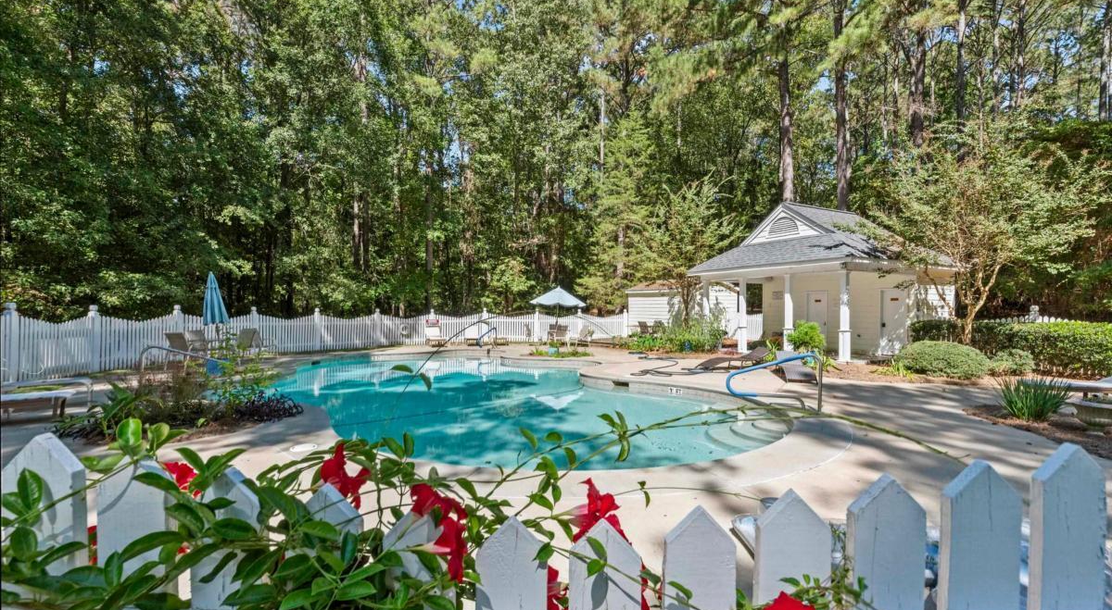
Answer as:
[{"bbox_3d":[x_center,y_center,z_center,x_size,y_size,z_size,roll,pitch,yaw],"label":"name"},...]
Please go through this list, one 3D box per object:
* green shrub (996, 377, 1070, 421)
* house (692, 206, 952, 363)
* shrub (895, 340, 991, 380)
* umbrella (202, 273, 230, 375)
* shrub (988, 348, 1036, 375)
[{"bbox_3d":[6.709,1.272,6.936,0.820,0.600,0.780,-1,-1,44],"label":"green shrub"},{"bbox_3d":[8.989,-0.850,16.954,6.323,5.010,5.939,0,-1,-27],"label":"house"},{"bbox_3d":[9.313,1.240,11.886,1.850,0.800,1.750,-1,-1,37],"label":"shrub"},{"bbox_3d":[-8.793,0.421,12.796,0.570,2.500,0.570,-4,-1,0],"label":"umbrella"},{"bbox_3d":[11.022,1.341,11.985,0.950,0.580,0.920,-1,-1,43],"label":"shrub"}]

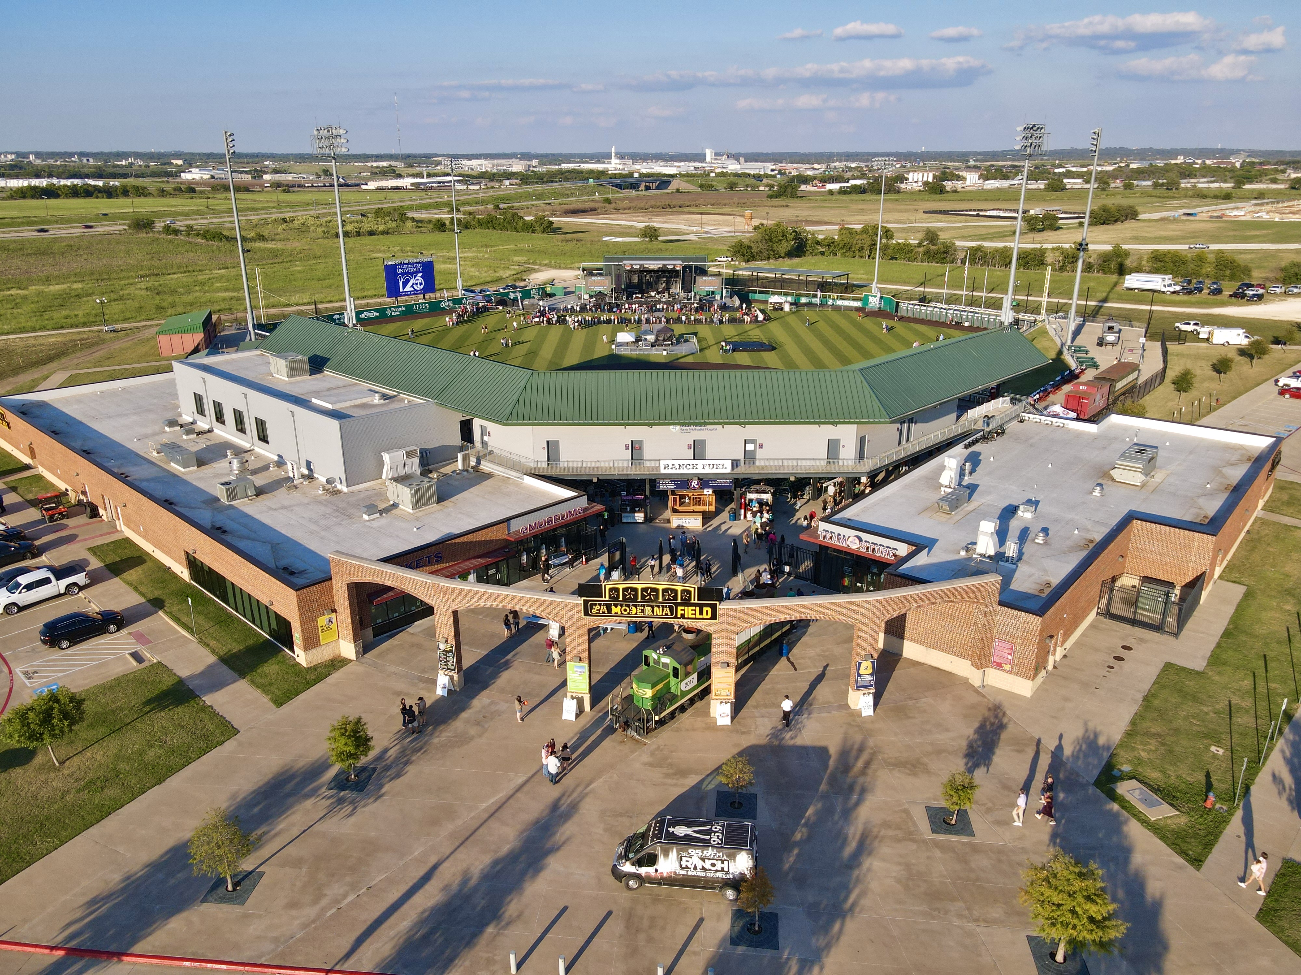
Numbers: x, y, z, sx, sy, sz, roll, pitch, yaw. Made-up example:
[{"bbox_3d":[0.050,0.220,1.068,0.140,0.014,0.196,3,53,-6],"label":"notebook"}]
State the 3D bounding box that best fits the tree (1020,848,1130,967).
[{"bbox_3d":[15.562,15.860,33.483,3.528,4.560,3.528,0,20,0],"label":"tree"}]

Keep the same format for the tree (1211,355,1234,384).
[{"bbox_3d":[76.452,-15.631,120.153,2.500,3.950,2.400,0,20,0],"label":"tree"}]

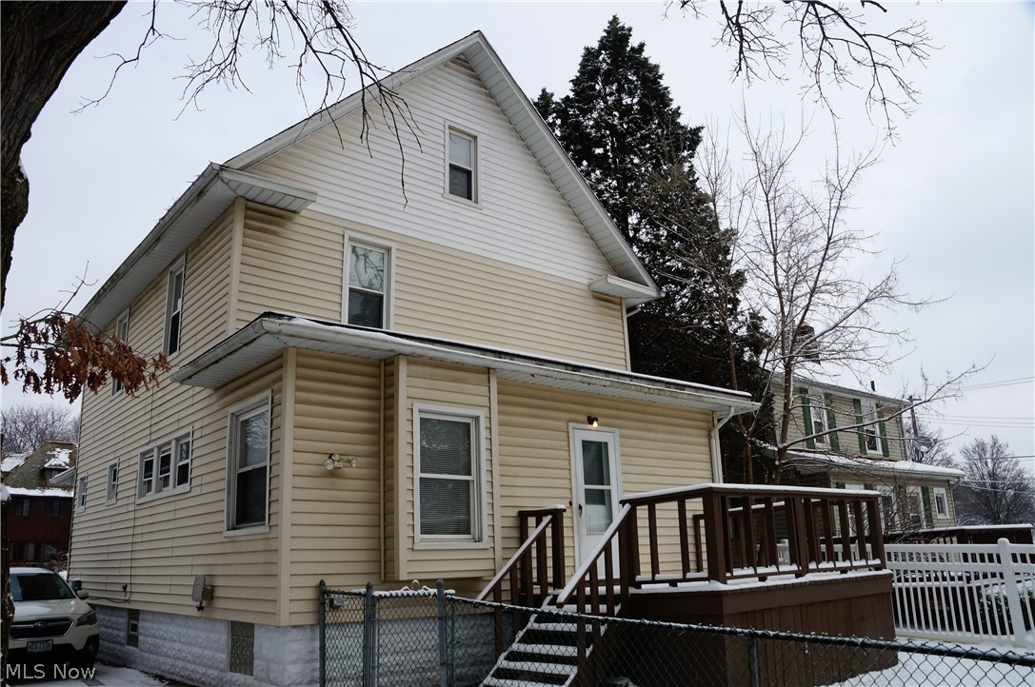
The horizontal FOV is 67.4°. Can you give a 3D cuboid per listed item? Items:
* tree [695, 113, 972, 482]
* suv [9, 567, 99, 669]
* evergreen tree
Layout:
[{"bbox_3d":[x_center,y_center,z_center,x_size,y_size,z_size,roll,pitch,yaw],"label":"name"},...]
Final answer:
[{"bbox_3d":[5.371,0.063,13.682,4.500,9.900,4.300,11,-20,-38],"label":"tree"},{"bbox_3d":[-8.562,4.627,13.153,1.860,1.680,4.820,11,-20,-38],"label":"suv"},{"bbox_3d":[2.960,-1.406,19.805,6.000,16.200,6.000,11,-20,-38],"label":"evergreen tree"}]

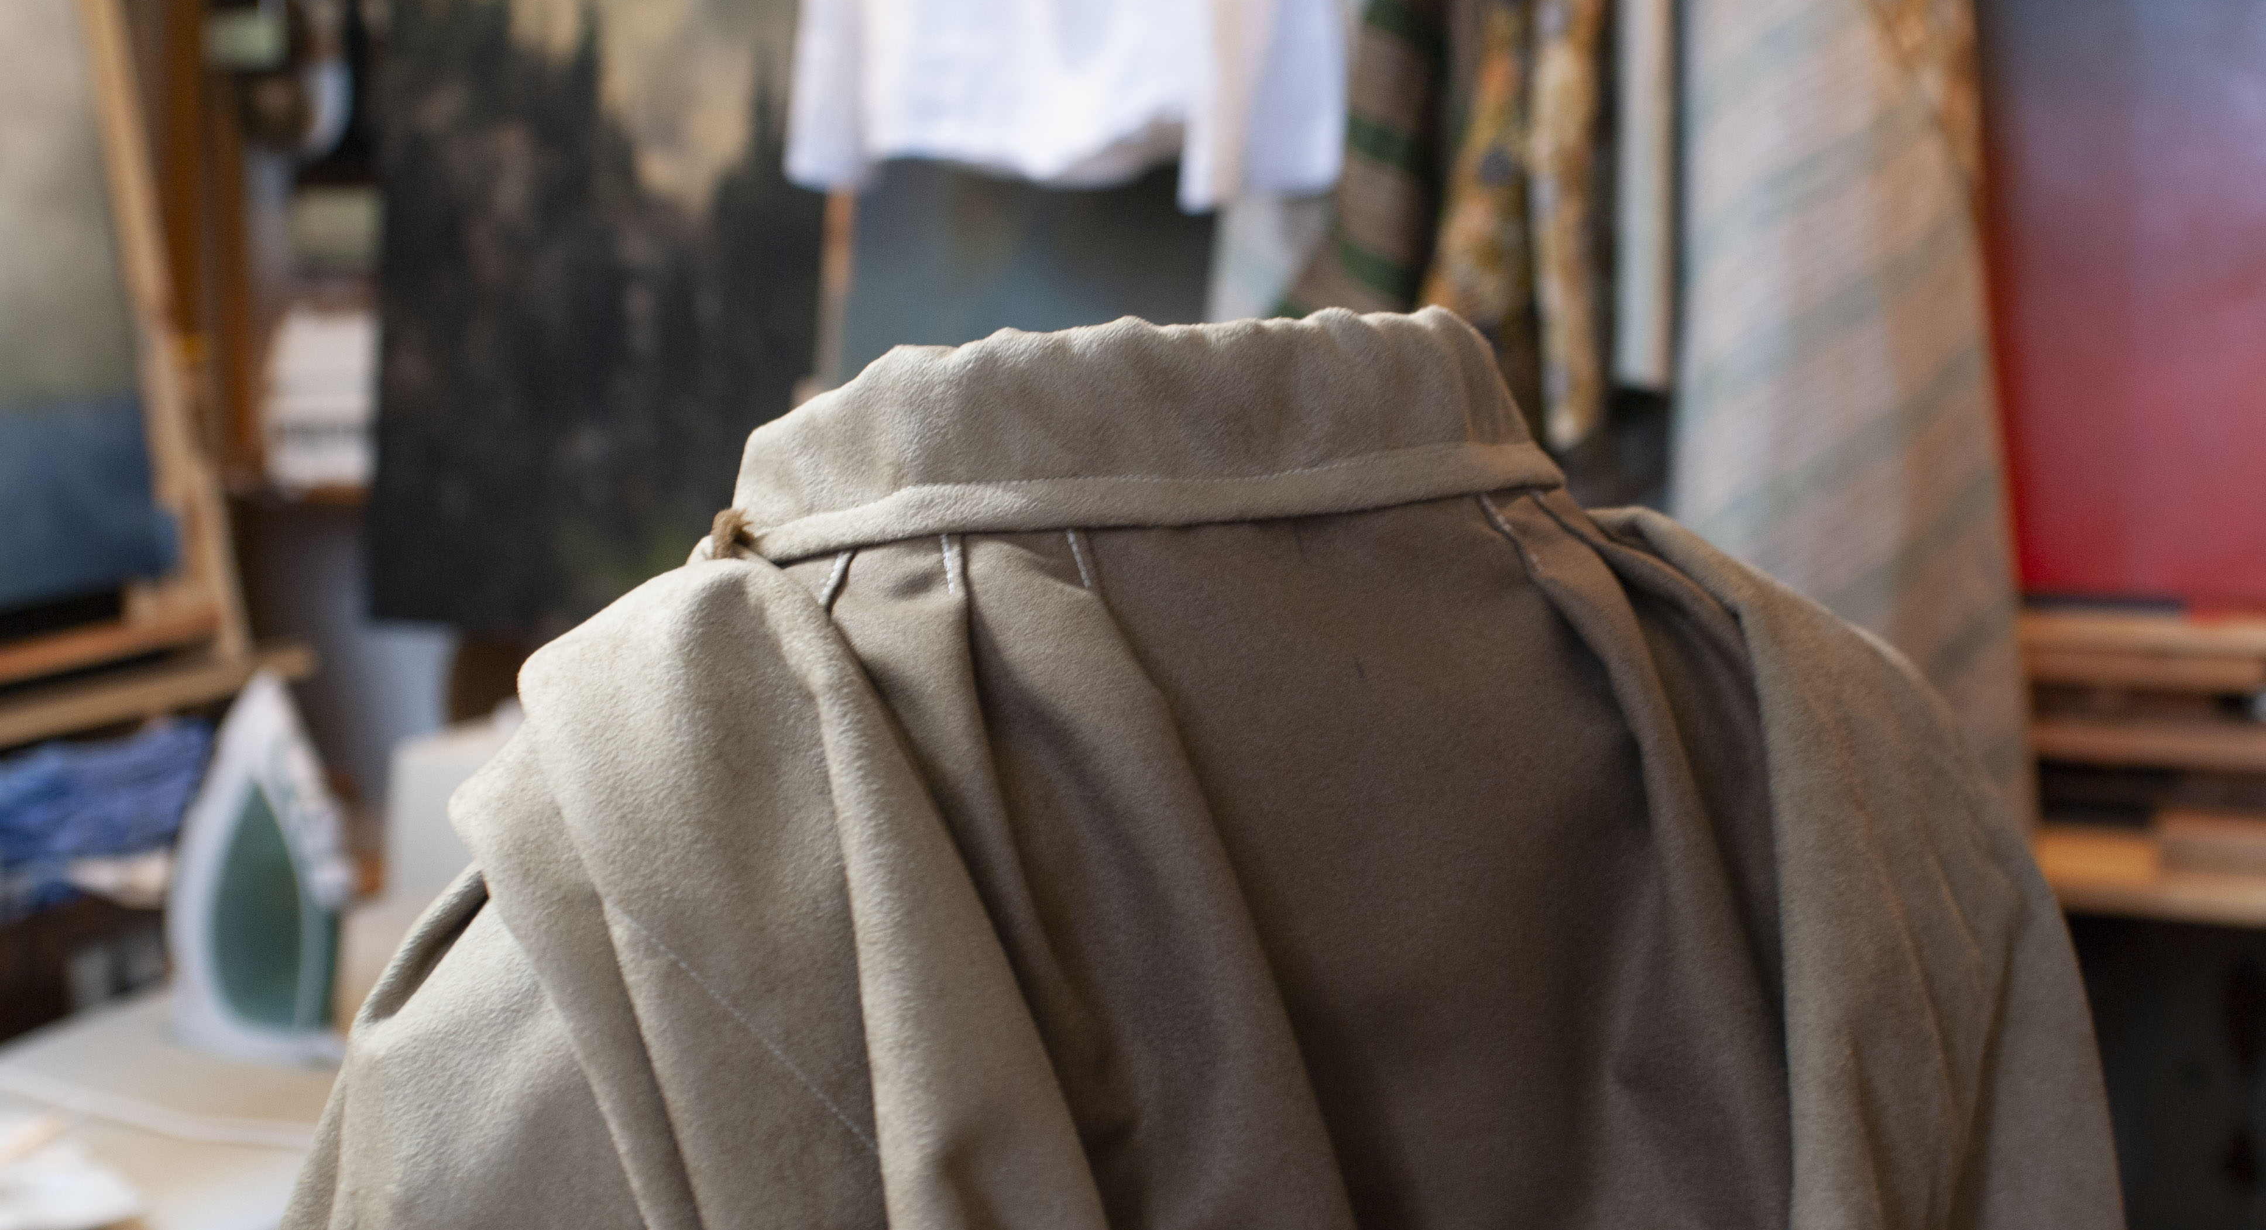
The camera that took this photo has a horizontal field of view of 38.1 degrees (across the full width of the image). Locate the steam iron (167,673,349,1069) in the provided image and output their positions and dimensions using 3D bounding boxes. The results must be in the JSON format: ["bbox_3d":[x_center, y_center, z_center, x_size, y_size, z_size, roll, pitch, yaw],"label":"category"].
[{"bbox_3d":[-0.641,0.186,2.420,0.135,0.280,0.120,9,5,28],"label":"steam iron"}]

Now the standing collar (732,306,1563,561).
[{"bbox_3d":[0.003,-0.035,0.725,0.180,0.054,0.160,0,-3,-9],"label":"standing collar"}]

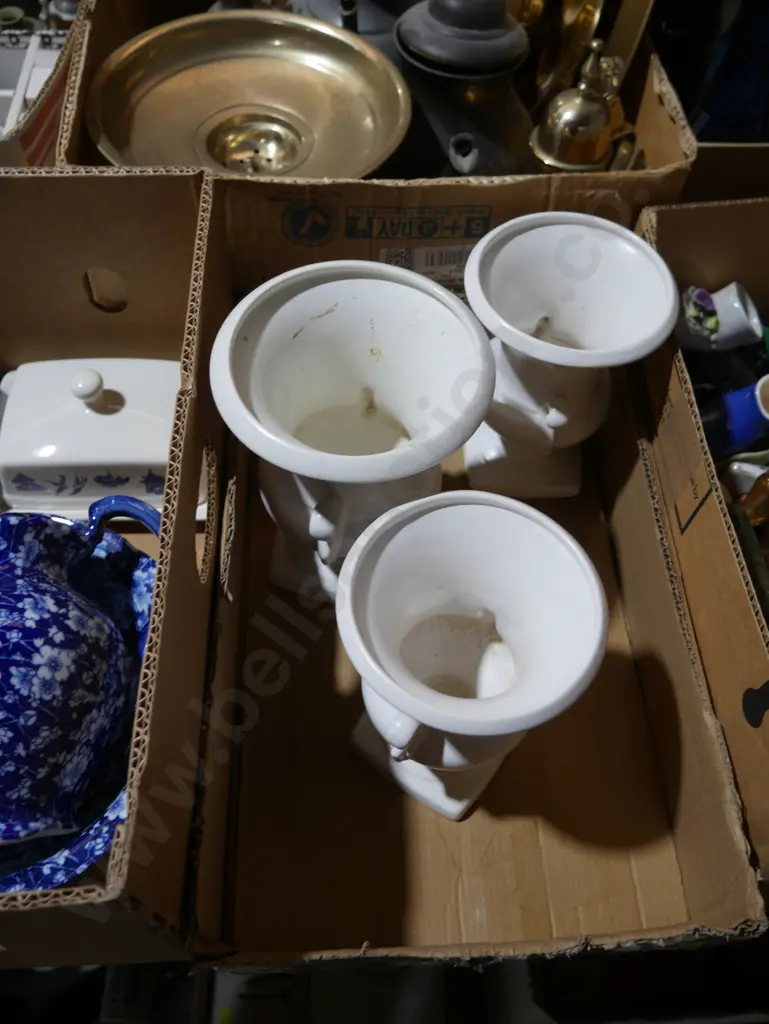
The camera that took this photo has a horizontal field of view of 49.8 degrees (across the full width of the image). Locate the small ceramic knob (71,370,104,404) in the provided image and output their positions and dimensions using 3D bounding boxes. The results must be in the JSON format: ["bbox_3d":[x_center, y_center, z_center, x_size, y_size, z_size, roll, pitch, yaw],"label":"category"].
[{"bbox_3d":[-0.207,-0.087,0.578,0.022,0.025,0.022,1,59,-2],"label":"small ceramic knob"}]

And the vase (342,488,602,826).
[{"bbox_3d":[0.040,0.091,0.470,0.130,0.186,0.130,1,58,-2],"label":"vase"}]

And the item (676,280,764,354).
[{"bbox_3d":[0.231,-0.133,0.570,0.048,0.048,0.047,-14,86,-52],"label":"item"}]

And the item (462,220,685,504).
[{"bbox_3d":[0.113,-0.097,0.588,0.132,0.186,0.132,4,58,0],"label":"item"}]

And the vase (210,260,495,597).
[{"bbox_3d":[-0.019,-0.026,0.522,0.152,0.214,0.152,1,58,-2],"label":"vase"}]

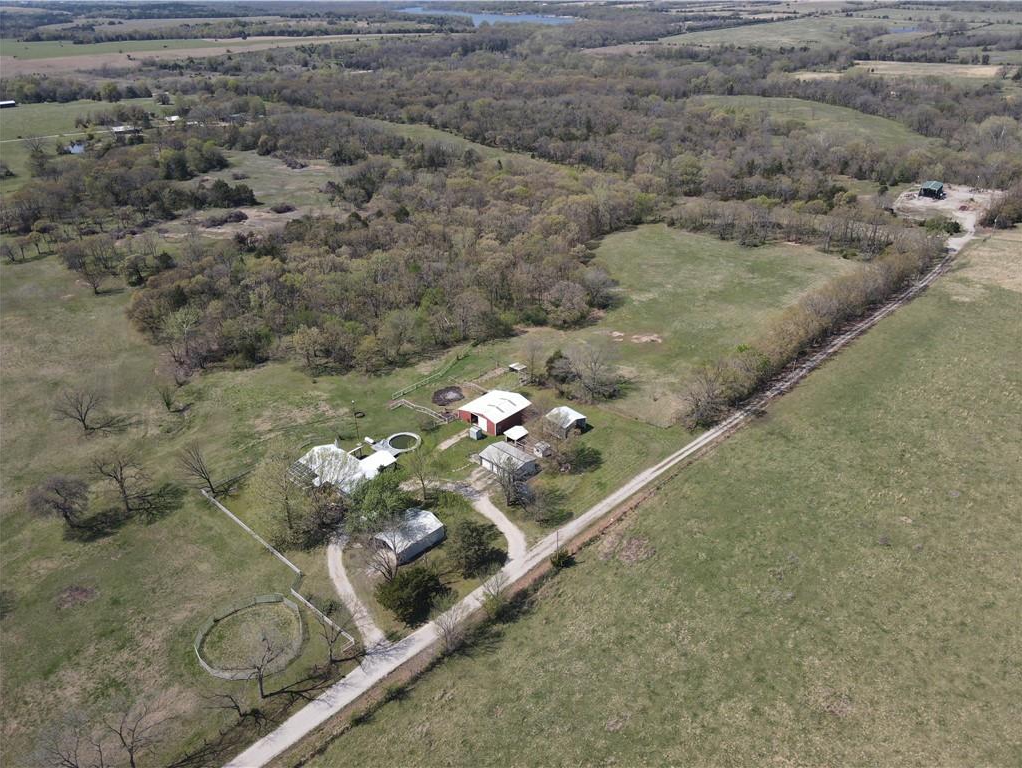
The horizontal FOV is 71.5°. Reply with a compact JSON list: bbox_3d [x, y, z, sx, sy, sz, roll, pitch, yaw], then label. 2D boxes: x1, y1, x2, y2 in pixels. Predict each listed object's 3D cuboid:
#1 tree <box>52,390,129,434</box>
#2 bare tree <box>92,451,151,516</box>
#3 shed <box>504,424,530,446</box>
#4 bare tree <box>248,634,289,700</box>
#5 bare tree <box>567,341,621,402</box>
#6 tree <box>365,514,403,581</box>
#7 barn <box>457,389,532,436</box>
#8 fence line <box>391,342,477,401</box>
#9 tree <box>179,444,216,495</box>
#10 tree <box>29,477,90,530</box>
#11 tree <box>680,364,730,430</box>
[{"bbox_3d":[-107.180,6.869,176.208,13.000,10.500,12.000,0,29,0],"label":"tree"},{"bbox_3d":[-80.718,20.953,147.328,12.500,14.000,12.000,0,29,0],"label":"bare tree"},{"bbox_3d":[1.414,12.792,173.487,4.000,2.800,4.300,26,38,38],"label":"shed"},{"bbox_3d":[-36.902,43.317,108.747,5.934,12.011,5.934,-15,32,-24],"label":"bare tree"},{"bbox_3d":[21.927,-3.051,187.477,14.100,15.825,14.100,4,30,7],"label":"bare tree"},{"bbox_3d":[-22.844,30.338,129.068,6.709,14.759,6.709,-6,30,-11],"label":"tree"},{"bbox_3d":[-3.934,6.439,182.000,12.901,4.634,13.626,23,37,35],"label":"barn"},{"bbox_3d":[-20.126,-4.110,205.166,4.200,1.500,39.600,17,33,27],"label":"fence line"},{"bbox_3d":[-68.211,18.747,153.139,7.000,12.200,7.000,0,29,0],"label":"tree"},{"bbox_3d":[-90.668,24.432,143.006,10.582,11.417,10.582,-21,36,-33],"label":"tree"},{"bbox_3d":[47.582,3.152,175.605,11.855,16.627,11.855,9,30,15],"label":"tree"}]

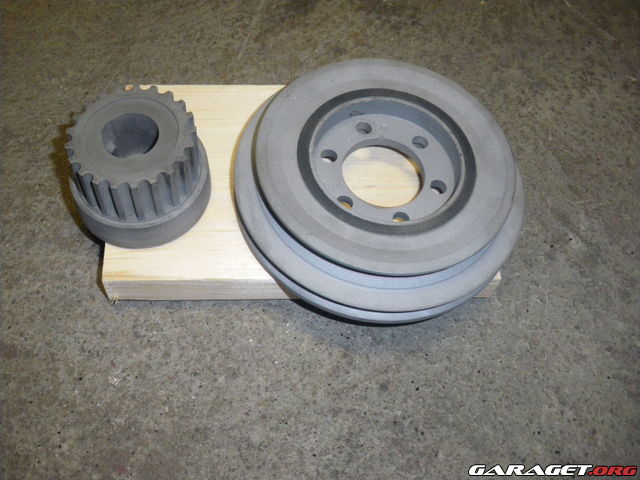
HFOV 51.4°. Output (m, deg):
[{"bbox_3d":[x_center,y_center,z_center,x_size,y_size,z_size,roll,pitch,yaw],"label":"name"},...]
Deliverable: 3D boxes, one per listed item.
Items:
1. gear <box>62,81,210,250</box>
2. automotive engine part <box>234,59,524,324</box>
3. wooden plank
[{"bbox_3d":[-0.095,-0.039,0.349,0.071,0.053,0.071,0,62,-5],"label":"gear"},{"bbox_3d":[0.034,-0.035,0.369,0.165,0.036,0.165,0,62,-5],"label":"automotive engine part"},{"bbox_3d":[-0.011,-0.031,0.398,0.214,0.026,0.133,0,62,-5],"label":"wooden plank"}]

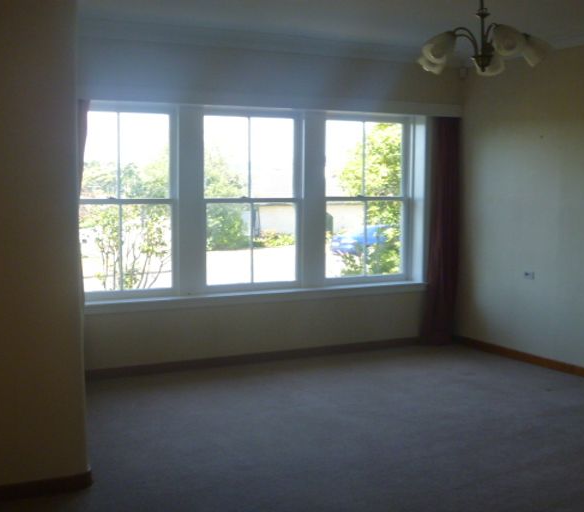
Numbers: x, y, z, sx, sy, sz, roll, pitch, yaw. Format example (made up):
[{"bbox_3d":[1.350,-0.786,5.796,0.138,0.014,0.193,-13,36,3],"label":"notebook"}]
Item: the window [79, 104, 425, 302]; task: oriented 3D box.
[{"bbox_3d":[-0.248,-0.472,6.467,3.283,1.566,0.182,-3,6,-26],"label":"window"}]

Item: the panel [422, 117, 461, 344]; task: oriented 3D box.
[{"bbox_3d":[1.447,-0.229,7.109,0.350,2.143,0.152,-3,6,-26],"label":"panel"}]

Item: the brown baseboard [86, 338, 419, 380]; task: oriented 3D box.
[{"bbox_3d":[-0.165,0.882,6.514,3.329,0.076,0.030,-3,6,-26],"label":"brown baseboard"}]

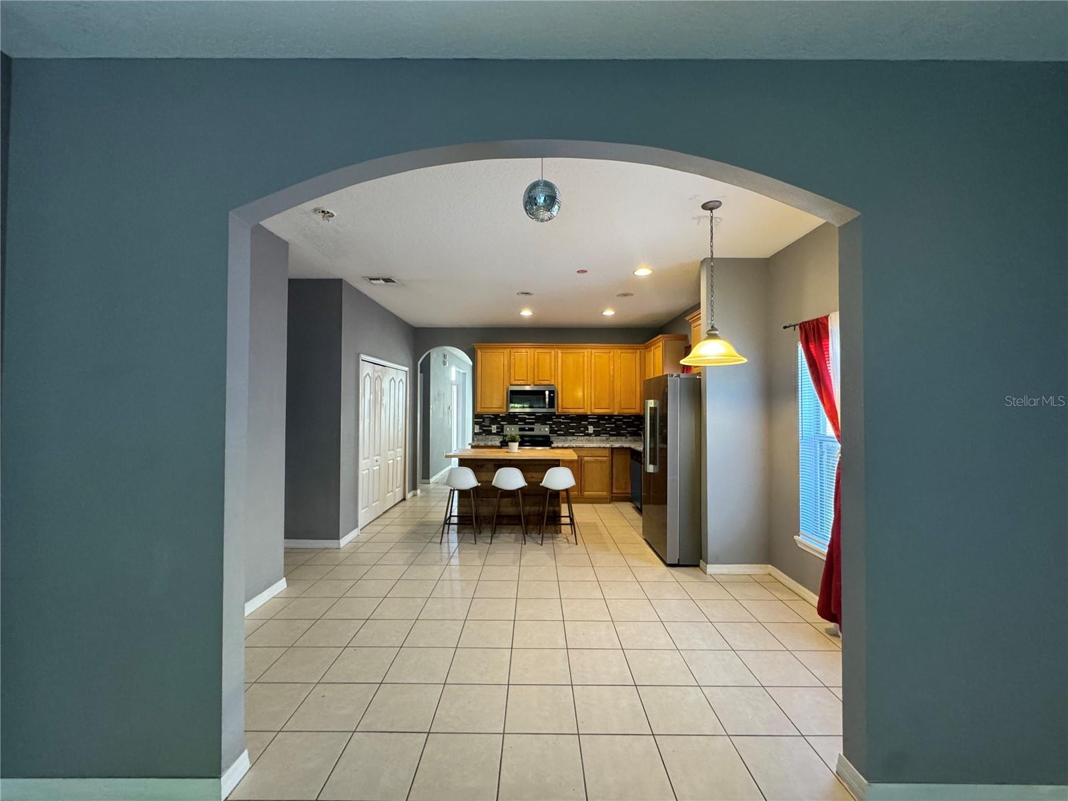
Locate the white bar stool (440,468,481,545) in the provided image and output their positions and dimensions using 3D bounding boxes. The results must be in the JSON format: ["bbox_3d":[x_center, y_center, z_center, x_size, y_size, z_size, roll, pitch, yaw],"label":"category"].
[{"bbox_3d":[-0.798,1.127,4.816,0.406,0.832,0.433,0,-1,0],"label":"white bar stool"}]

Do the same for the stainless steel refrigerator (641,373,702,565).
[{"bbox_3d":[1.622,0.656,4.498,0.845,1.788,0.913,0,-1,0],"label":"stainless steel refrigerator"}]

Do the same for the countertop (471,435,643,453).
[{"bbox_3d":[0.573,0.627,6.074,3.076,0.140,2.028,0,-1,0],"label":"countertop"}]

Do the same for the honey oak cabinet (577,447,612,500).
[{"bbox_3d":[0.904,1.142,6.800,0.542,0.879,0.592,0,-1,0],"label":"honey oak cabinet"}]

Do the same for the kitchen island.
[{"bbox_3d":[-0.260,1.094,5.266,1.520,0.916,0.727,0,-1,0],"label":"kitchen island"}]

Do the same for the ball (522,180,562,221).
[{"bbox_3d":[0.043,-1.052,2.266,0.200,0.205,0.200,0,-1,0],"label":"ball"}]

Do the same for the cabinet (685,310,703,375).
[{"bbox_3d":[1.930,-0.599,4.460,0.412,0.635,0.889,0,-1,0],"label":"cabinet"}]

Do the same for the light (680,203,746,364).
[{"bbox_3d":[1.183,-0.768,2.859,0.440,1.057,0.440,0,-1,0],"label":"light"}]

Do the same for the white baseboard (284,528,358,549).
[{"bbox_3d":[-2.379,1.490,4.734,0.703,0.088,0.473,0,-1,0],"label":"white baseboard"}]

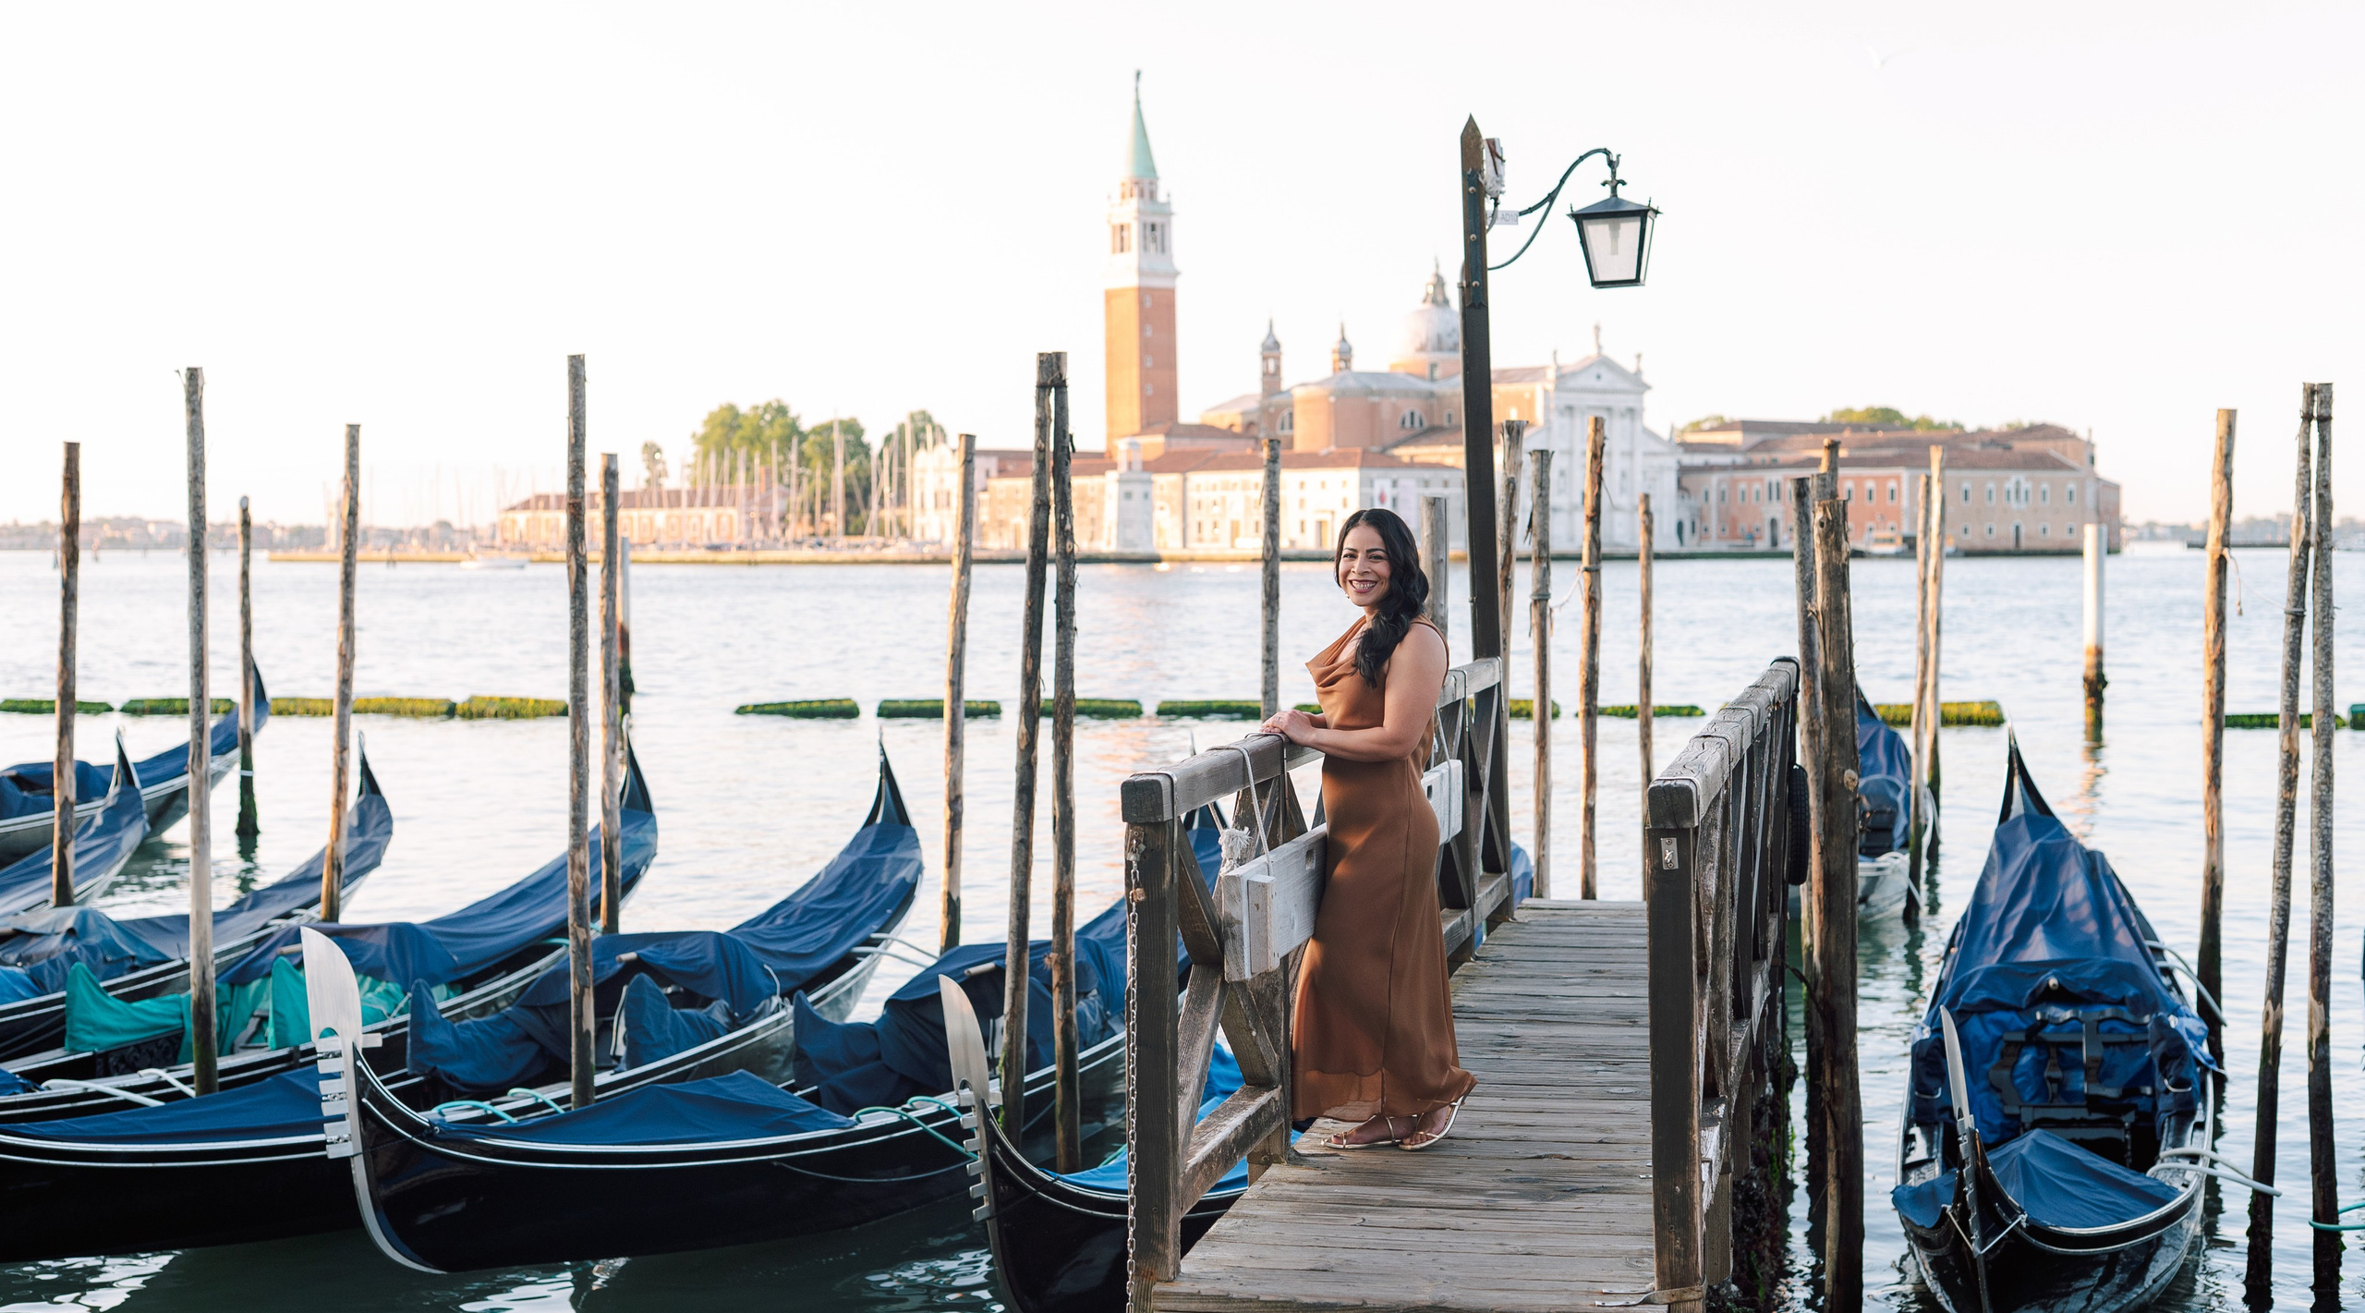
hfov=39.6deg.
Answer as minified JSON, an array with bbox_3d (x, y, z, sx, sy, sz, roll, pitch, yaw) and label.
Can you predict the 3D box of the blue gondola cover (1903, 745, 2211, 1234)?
[{"bbox_3d":[4.130,1.453,15.500,1.400,1.150,9.100,0,2,15],"label":"blue gondola cover"}]

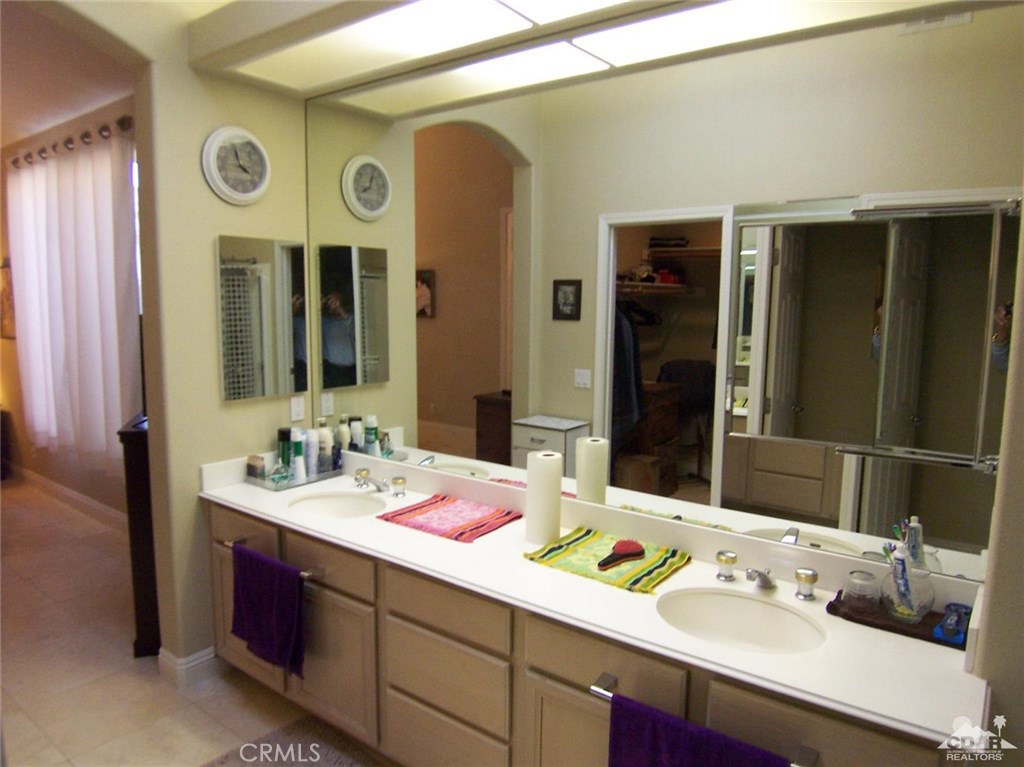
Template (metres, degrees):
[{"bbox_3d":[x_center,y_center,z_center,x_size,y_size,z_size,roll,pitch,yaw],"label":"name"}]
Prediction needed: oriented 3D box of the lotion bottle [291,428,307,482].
[{"bbox_3d":[-0.915,0.300,2.903,0.058,0.222,0.052,-1,7,-18],"label":"lotion bottle"}]

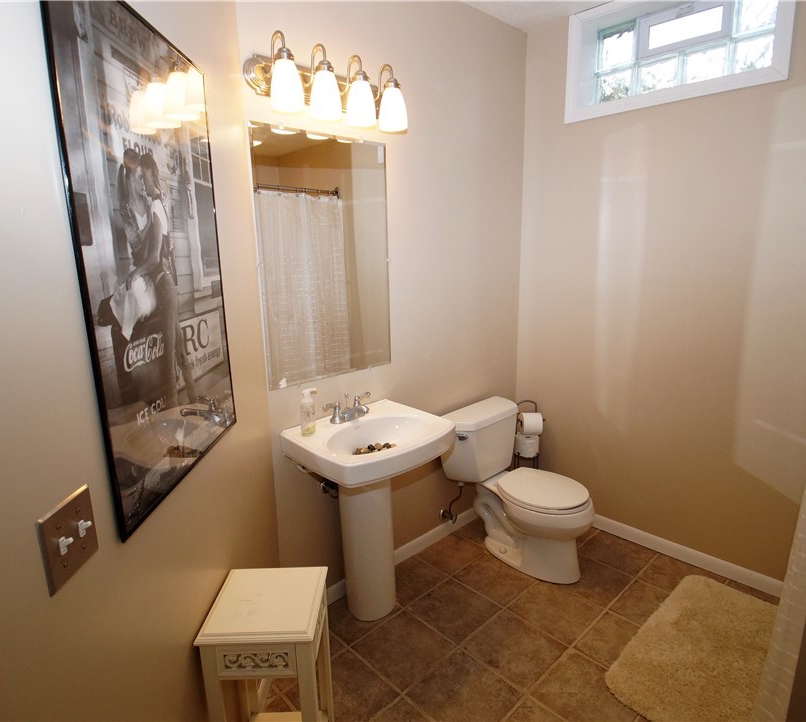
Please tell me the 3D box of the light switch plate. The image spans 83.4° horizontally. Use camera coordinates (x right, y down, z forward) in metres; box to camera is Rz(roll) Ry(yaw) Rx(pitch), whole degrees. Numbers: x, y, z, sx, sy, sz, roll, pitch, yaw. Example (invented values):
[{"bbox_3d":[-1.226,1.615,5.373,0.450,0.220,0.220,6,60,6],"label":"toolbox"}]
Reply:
[{"bbox_3d":[-0.477,0.258,0.660,0.020,0.113,0.112,-2,11,-4],"label":"light switch plate"}]

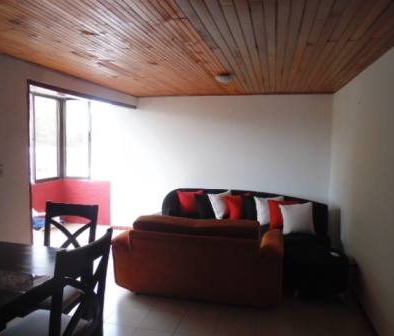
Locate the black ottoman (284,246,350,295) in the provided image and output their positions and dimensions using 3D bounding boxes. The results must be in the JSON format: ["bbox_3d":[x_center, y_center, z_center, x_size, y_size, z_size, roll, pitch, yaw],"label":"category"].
[{"bbox_3d":[1.210,1.096,3.481,0.560,0.420,0.530,1,5,12],"label":"black ottoman"}]

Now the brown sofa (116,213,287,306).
[{"bbox_3d":[0.054,0.861,3.534,1.639,0.722,0.830,2,5,13],"label":"brown sofa"}]

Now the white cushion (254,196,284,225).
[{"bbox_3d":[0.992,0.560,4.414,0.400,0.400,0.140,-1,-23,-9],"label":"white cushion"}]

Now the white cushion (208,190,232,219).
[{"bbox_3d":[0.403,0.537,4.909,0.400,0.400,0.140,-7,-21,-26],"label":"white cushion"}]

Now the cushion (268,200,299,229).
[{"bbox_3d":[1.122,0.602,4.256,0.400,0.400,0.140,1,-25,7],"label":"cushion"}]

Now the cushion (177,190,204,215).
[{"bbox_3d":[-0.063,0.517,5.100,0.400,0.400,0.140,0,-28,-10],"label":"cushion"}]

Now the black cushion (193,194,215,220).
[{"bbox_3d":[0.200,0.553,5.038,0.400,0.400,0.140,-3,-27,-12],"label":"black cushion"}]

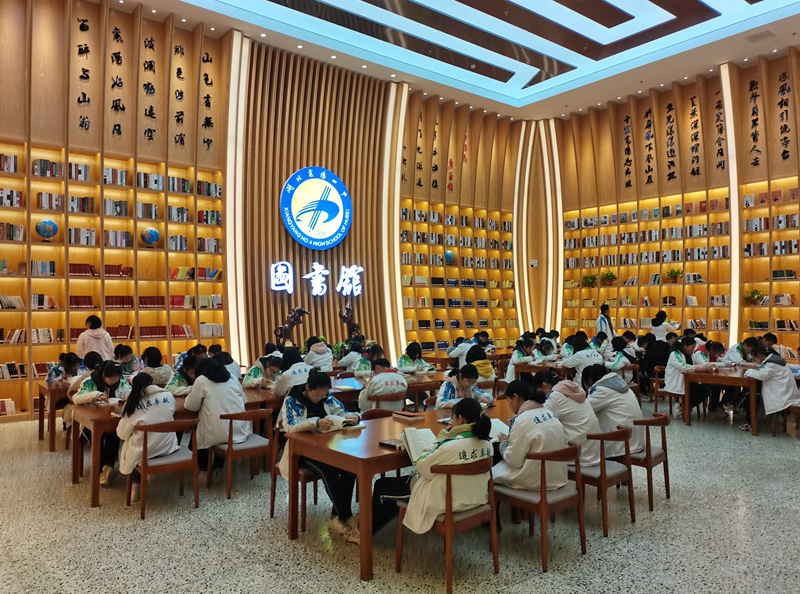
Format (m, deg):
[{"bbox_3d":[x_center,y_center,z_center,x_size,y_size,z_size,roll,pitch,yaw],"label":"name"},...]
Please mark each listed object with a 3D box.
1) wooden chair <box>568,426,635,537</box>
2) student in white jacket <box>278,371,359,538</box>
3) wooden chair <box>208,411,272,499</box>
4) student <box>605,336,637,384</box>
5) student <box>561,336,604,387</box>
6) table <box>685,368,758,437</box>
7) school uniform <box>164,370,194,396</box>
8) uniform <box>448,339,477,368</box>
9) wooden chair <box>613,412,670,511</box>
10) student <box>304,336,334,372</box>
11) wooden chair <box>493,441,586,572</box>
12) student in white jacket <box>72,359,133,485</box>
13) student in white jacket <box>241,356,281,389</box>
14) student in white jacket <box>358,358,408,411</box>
[{"bbox_3d":[1.535,1.380,4.713,0.550,0.760,0.520,1,-2,-39],"label":"wooden chair"},{"bbox_3d":[-0.584,1.206,4.769,0.560,1.220,0.800,0,-1,-38],"label":"student in white jacket"},{"bbox_3d":[-1.540,1.464,5.817,0.500,0.765,0.520,0,-1,-38],"label":"wooden chair"},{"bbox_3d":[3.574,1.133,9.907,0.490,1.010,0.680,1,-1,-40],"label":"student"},{"bbox_3d":[3.002,1.275,9.876,0.520,1.250,0.700,1,-2,-39],"label":"student"},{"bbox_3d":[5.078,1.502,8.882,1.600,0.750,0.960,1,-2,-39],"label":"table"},{"bbox_3d":[-2.489,1.121,7.053,0.550,0.600,0.500,0,-1,-38],"label":"school uniform"},{"bbox_3d":[1.251,1.177,11.835,0.520,0.690,0.520,1,-2,-39],"label":"uniform"},{"bbox_3d":[2.060,1.378,5.192,0.520,0.745,0.490,0,-1,-45],"label":"wooden chair"},{"bbox_3d":[-1.179,1.211,8.845,0.500,1.230,0.720,0,-1,-39],"label":"student"},{"bbox_3d":[0.943,1.373,4.122,0.530,0.760,0.500,1,-1,-40],"label":"wooden chair"},{"bbox_3d":[-3.130,1.275,6.363,0.540,1.190,0.780,0,-1,-38],"label":"student in white jacket"},{"bbox_3d":[-1.658,1.280,7.185,0.520,1.120,0.680,1,-2,-39],"label":"student in white jacket"},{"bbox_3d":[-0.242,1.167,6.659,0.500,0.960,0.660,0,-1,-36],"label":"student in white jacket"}]

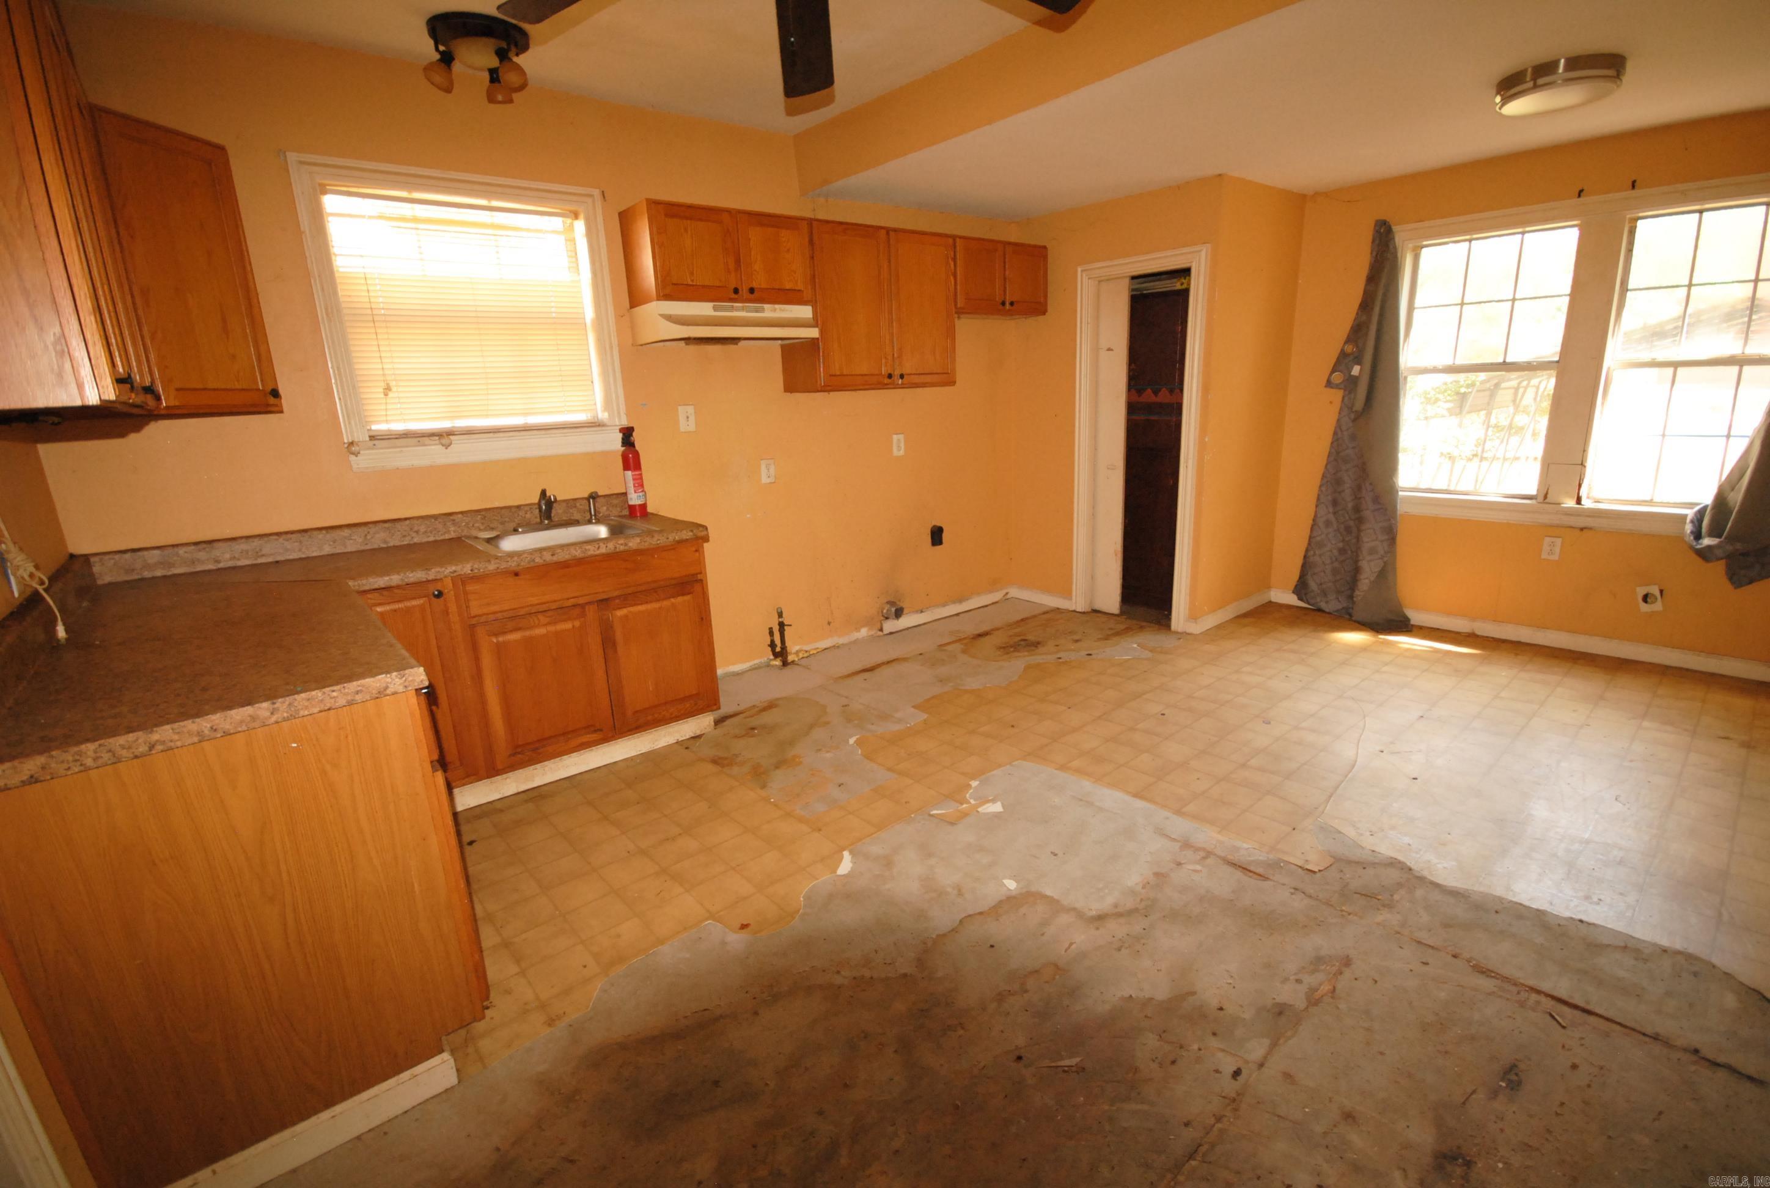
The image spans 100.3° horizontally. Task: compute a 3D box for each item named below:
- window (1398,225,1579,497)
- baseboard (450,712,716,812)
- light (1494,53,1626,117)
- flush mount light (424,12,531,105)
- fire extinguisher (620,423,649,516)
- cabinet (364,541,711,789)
[{"bbox_3d":[3.081,-1.172,3.904,0.100,1.320,0.700,-14,18,-39],"label":"window"},{"bbox_3d":[-1.202,0.656,2.948,1.100,0.100,0.020,-14,18,-39],"label":"baseboard"},{"bbox_3d":[2.423,-1.826,2.663,0.350,0.085,0.350,-14,18,-39],"label":"light"},{"bbox_3d":[-1.364,-1.800,2.521,0.315,0.185,0.315,-14,18,-39],"label":"flush mount light"},{"bbox_3d":[-1.155,-0.557,3.411,0.090,0.390,0.095,-14,18,-39],"label":"fire extinguisher"},{"bbox_3d":[-1.378,0.213,2.986,1.190,0.755,0.610,-14,18,-39],"label":"cabinet"}]

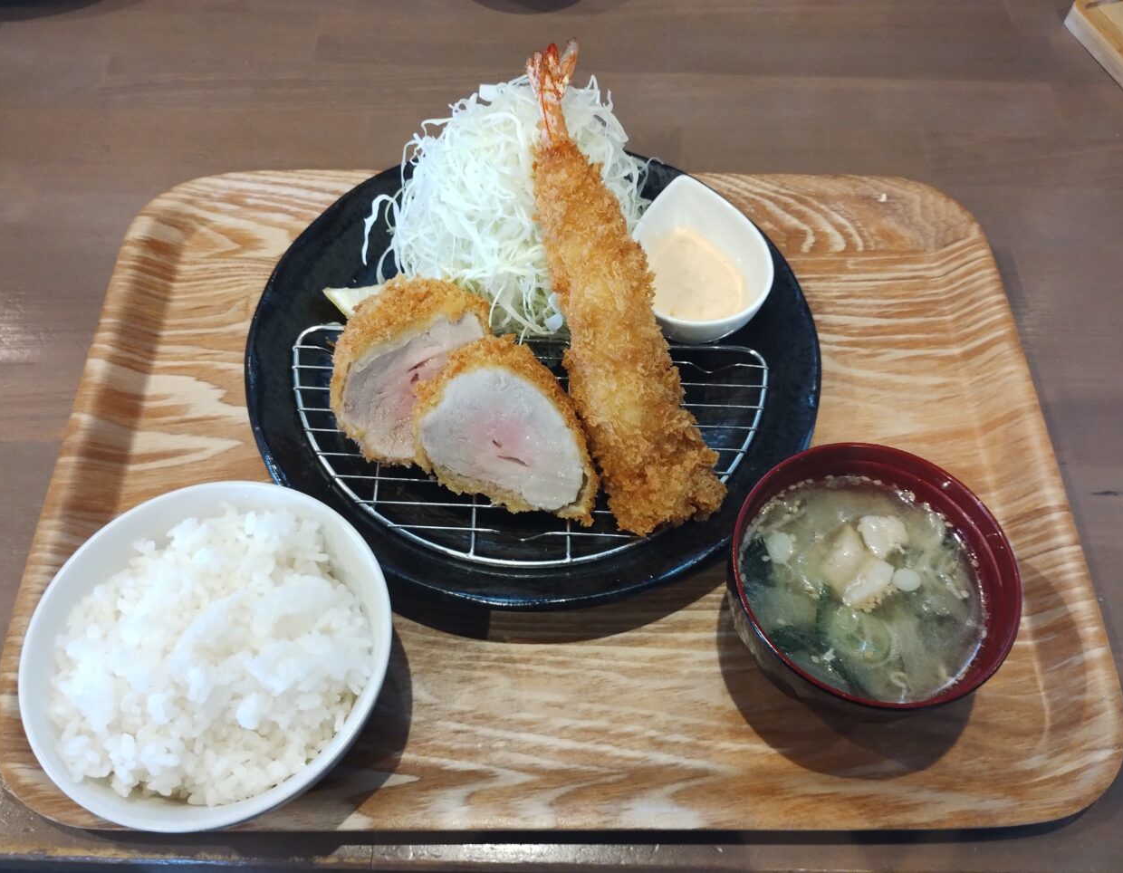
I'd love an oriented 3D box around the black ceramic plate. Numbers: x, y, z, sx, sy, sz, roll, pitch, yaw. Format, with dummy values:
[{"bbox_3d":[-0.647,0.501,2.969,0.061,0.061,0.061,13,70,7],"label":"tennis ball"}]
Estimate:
[{"bbox_3d":[-0.013,-0.040,0.464,0.274,0.034,0.274,0,58,0],"label":"black ceramic plate"}]

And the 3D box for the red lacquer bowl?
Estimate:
[{"bbox_3d":[0.117,0.066,0.378,0.106,0.070,0.106,0,58,0],"label":"red lacquer bowl"}]

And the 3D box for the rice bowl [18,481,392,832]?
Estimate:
[{"bbox_3d":[-0.128,0.089,0.368,0.130,0.064,0.130,0,58,0],"label":"rice bowl"}]

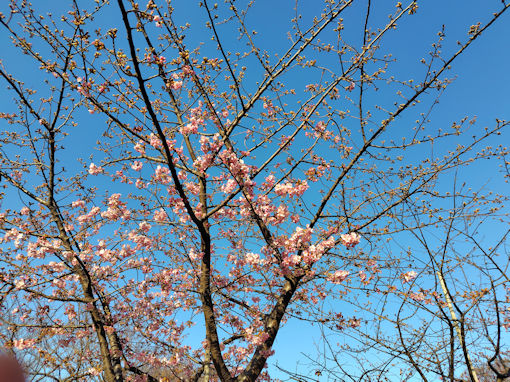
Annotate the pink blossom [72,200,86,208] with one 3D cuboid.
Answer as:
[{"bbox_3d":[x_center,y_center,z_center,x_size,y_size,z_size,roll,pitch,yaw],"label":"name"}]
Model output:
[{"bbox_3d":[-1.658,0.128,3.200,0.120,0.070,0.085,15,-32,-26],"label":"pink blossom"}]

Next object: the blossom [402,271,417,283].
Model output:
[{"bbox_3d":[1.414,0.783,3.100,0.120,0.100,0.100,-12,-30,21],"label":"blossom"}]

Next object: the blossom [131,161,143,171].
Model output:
[{"bbox_3d":[-1.032,-0.222,2.950,0.100,0.085,0.085,11,-30,-20],"label":"blossom"}]

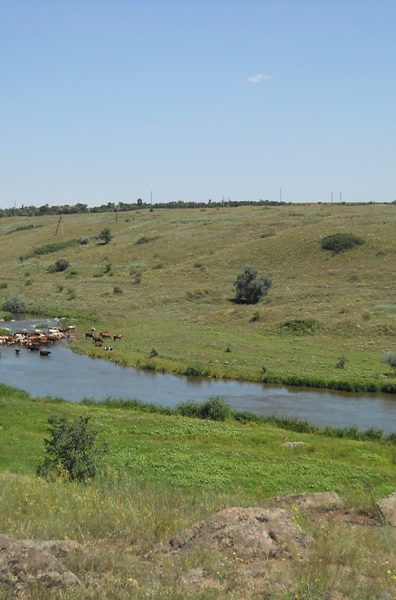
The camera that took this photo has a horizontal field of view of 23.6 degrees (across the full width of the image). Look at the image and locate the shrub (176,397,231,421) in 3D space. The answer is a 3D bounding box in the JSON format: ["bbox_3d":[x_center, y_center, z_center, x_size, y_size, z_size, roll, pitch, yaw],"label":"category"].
[{"bbox_3d":[0.604,11.909,104.000,5.700,2.400,3.800,0,4,0],"label":"shrub"}]

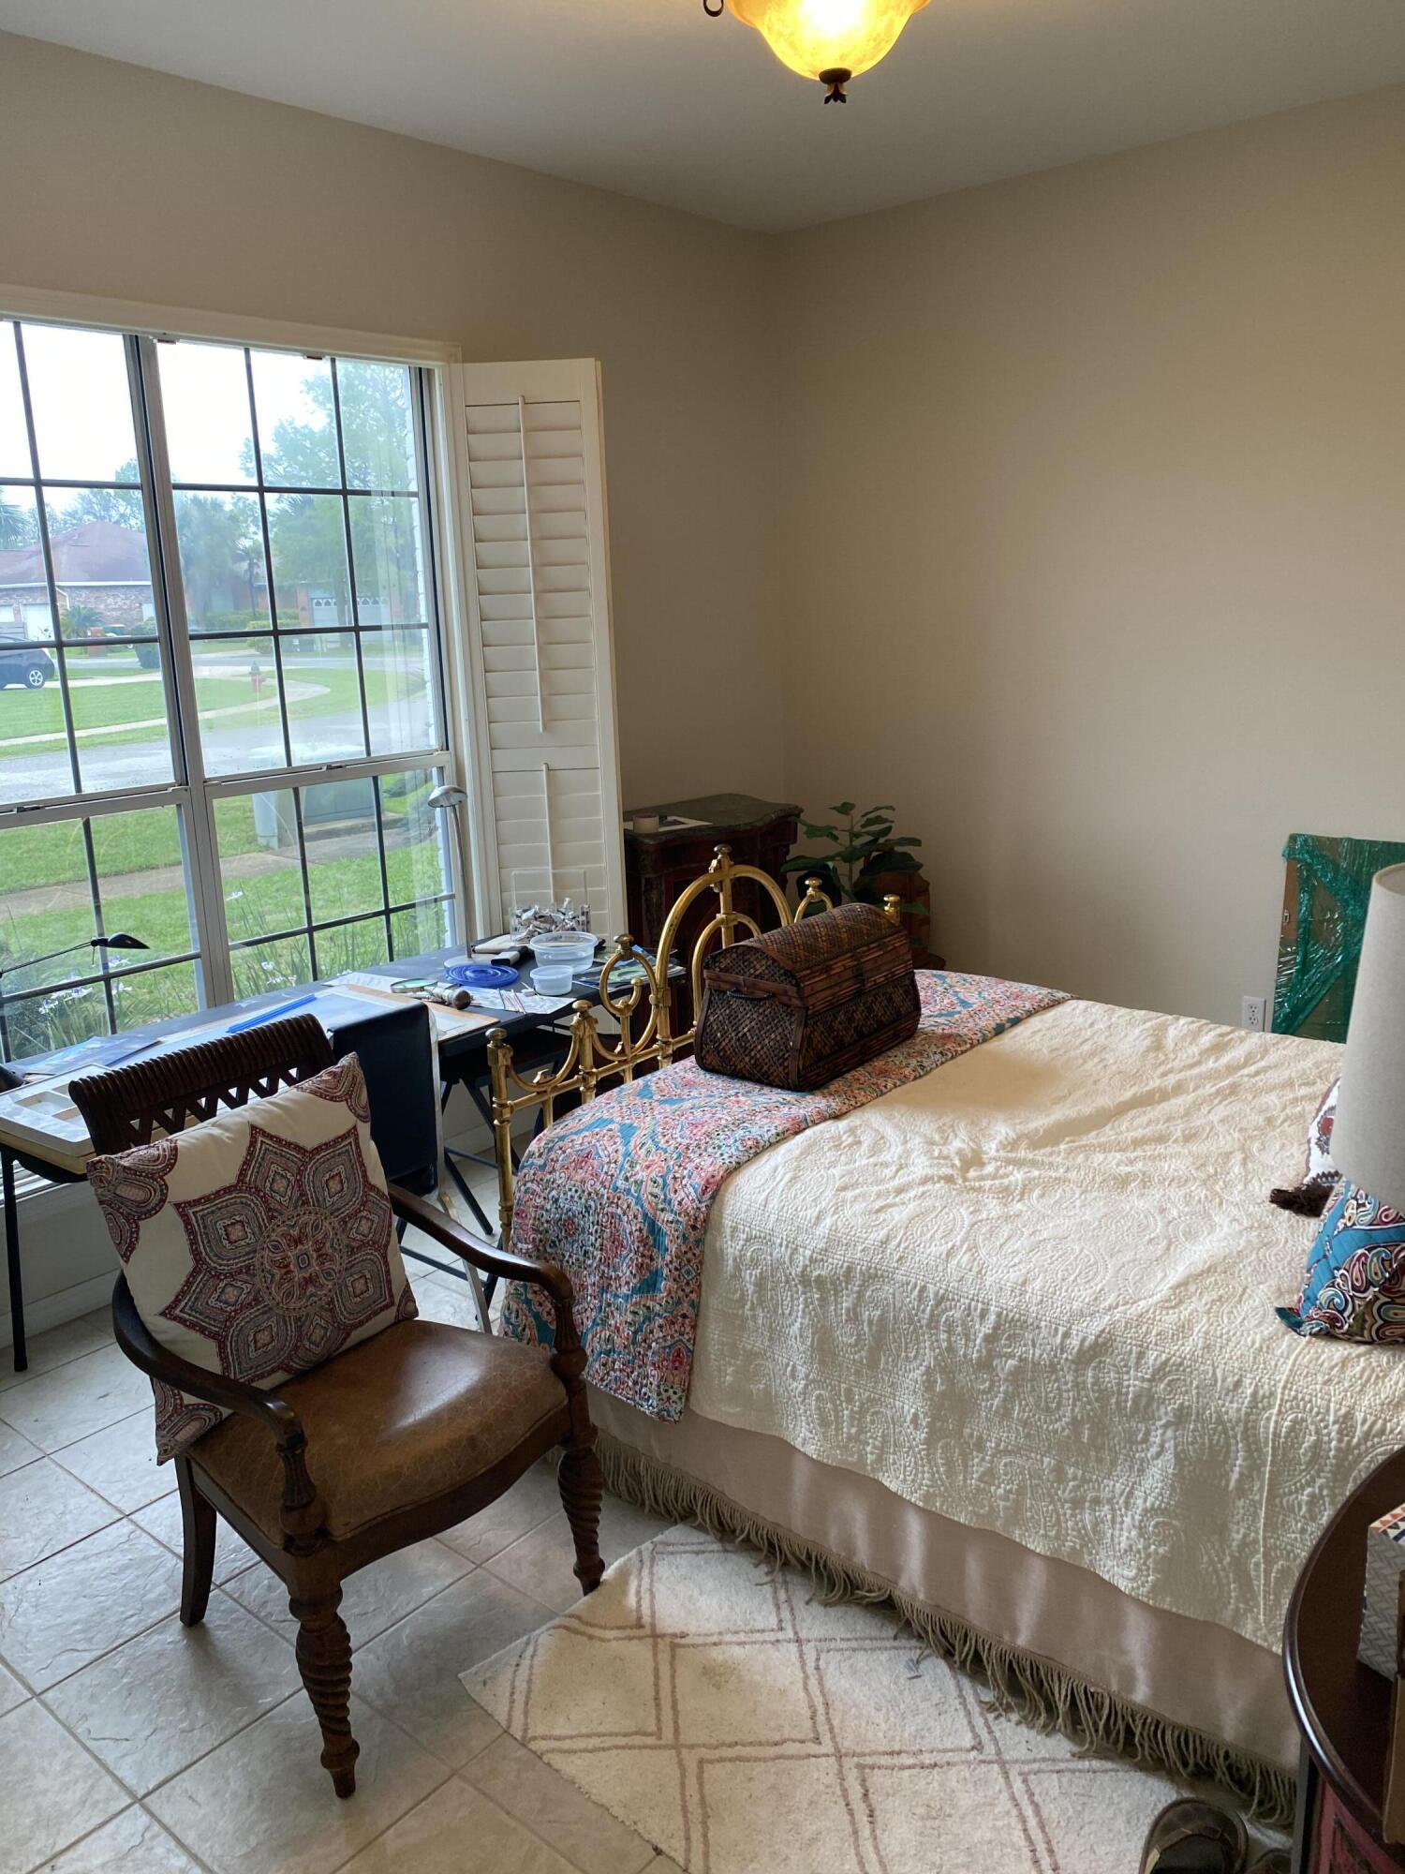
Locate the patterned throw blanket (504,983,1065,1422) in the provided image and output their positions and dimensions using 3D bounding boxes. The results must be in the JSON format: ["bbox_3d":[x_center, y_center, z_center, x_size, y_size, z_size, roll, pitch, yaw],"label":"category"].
[{"bbox_3d":[0.287,0.444,3.108,0.530,0.490,1.530,10,18,39],"label":"patterned throw blanket"}]

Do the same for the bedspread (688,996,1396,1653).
[{"bbox_3d":[0.849,0.529,2.643,1.870,0.450,1.530,10,18,39],"label":"bedspread"}]

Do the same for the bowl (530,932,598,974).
[{"bbox_3d":[-0.324,0.040,3.320,0.160,0.064,0.160,-2,14,0],"label":"bowl"}]

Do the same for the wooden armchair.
[{"bbox_3d":[-0.542,0.650,2.158,0.650,0.925,0.570,9,18,39],"label":"wooden armchair"}]

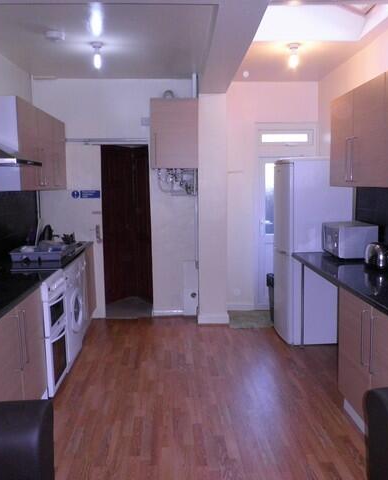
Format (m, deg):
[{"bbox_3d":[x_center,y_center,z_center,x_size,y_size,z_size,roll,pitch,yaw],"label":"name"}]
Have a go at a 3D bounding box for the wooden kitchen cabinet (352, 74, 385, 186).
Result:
[{"bbox_3d":[1.395,-0.741,3.135,0.342,0.729,0.510,-1,7,-2],"label":"wooden kitchen cabinet"}]

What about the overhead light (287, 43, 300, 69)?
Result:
[{"bbox_3d":[0.853,-1.565,3.794,0.110,0.198,0.110,-1,7,-2],"label":"overhead light"}]

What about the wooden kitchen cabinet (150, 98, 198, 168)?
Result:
[{"bbox_3d":[-0.213,-1.142,4.866,0.506,0.720,0.372,-1,7,-2],"label":"wooden kitchen cabinet"}]

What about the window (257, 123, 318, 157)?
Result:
[{"bbox_3d":[1.122,-1.202,5.325,0.739,0.400,0.080,-1,7,-2],"label":"window"}]

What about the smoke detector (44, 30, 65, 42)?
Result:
[{"bbox_3d":[-1.052,-1.540,3.365,0.140,0.045,0.140,-1,7,-2],"label":"smoke detector"}]

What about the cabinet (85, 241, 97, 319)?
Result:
[{"bbox_3d":[-1.441,0.552,4.888,0.588,0.820,0.600,-1,7,-2],"label":"cabinet"}]

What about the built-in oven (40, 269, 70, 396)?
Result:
[{"bbox_3d":[-1.356,0.729,3.439,0.600,0.900,0.500,-1,7,-2],"label":"built-in oven"}]

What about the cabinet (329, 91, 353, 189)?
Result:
[{"bbox_3d":[1.362,-0.802,3.626,0.330,0.720,0.500,-1,7,-2],"label":"cabinet"}]

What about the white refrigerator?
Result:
[{"bbox_3d":[1.192,0.108,4.495,0.600,1.775,0.580,-1,7,-2],"label":"white refrigerator"}]

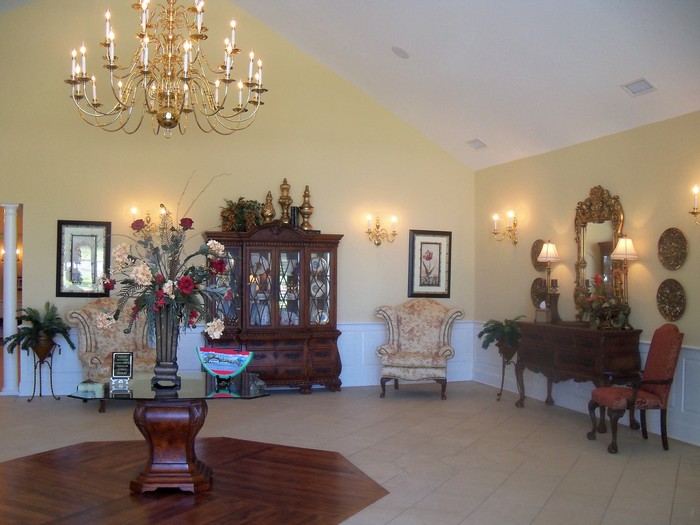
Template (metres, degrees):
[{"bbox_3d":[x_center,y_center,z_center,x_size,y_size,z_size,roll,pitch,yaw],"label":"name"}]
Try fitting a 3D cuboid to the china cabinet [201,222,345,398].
[{"bbox_3d":[-0.959,0.553,8.840,1.714,2.134,0.459,1,-2,-18],"label":"china cabinet"}]

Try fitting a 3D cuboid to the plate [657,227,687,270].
[{"bbox_3d":[2.915,-0.122,6.412,0.039,0.384,0.378,1,-2,-18],"label":"plate"}]

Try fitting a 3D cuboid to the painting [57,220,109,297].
[{"bbox_3d":[-3.145,-0.036,8.374,0.600,0.900,0.040,1,-1,-19],"label":"painting"}]

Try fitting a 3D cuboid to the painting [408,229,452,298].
[{"bbox_3d":[1.119,0.029,9.828,0.640,0.930,0.040,1,-1,-19],"label":"painting"}]

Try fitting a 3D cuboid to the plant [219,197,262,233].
[{"bbox_3d":[-1.331,-0.581,8.748,0.531,0.456,0.403,1,-2,-18],"label":"plant"}]

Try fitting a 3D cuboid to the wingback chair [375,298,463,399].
[{"bbox_3d":[0.894,1.052,8.928,1.060,1.200,0.870,1,-1,11],"label":"wingback chair"}]

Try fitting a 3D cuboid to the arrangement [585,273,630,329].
[{"bbox_3d":[2.534,0.385,6.991,0.400,0.530,0.430,1,-1,-19],"label":"arrangement"}]

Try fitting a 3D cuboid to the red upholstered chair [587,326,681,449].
[{"bbox_3d":[2.536,1.083,6.295,0.710,1.080,0.620,1,-1,-4],"label":"red upholstered chair"}]

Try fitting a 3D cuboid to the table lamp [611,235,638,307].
[{"bbox_3d":[2.620,0.193,6.730,0.261,0.910,0.261,1,-2,-18],"label":"table lamp"}]

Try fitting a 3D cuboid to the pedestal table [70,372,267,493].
[{"bbox_3d":[-1.200,1.207,5.020,1.280,0.686,1.230,1,-1,-6],"label":"pedestal table"}]

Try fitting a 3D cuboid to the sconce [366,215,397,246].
[{"bbox_3d":[0.405,-0.420,9.449,0.445,0.410,0.202,1,-2,-18],"label":"sconce"}]

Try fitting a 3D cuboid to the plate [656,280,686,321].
[{"bbox_3d":[2.968,0.349,6.541,0.040,0.390,0.375,1,-1,-19],"label":"plate"}]

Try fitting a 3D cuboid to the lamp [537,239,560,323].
[{"bbox_3d":[2.233,0.218,7.941,0.261,0.919,0.261,1,-2,-18],"label":"lamp"}]

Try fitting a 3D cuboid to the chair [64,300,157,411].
[{"bbox_3d":[-2.545,0.994,7.935,1.001,1.176,0.820,2,-2,-42],"label":"chair"}]

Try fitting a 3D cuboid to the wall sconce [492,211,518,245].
[{"bbox_3d":[2.011,-0.422,8.991,0.202,0.431,0.436,1,-2,-18],"label":"wall sconce"}]

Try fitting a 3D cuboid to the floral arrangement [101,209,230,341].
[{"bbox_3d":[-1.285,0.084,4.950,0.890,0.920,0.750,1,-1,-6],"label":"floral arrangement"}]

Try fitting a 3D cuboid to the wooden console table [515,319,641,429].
[{"bbox_3d":[2.321,1.136,7.386,0.514,0.945,1.529,1,-2,-18],"label":"wooden console table"}]

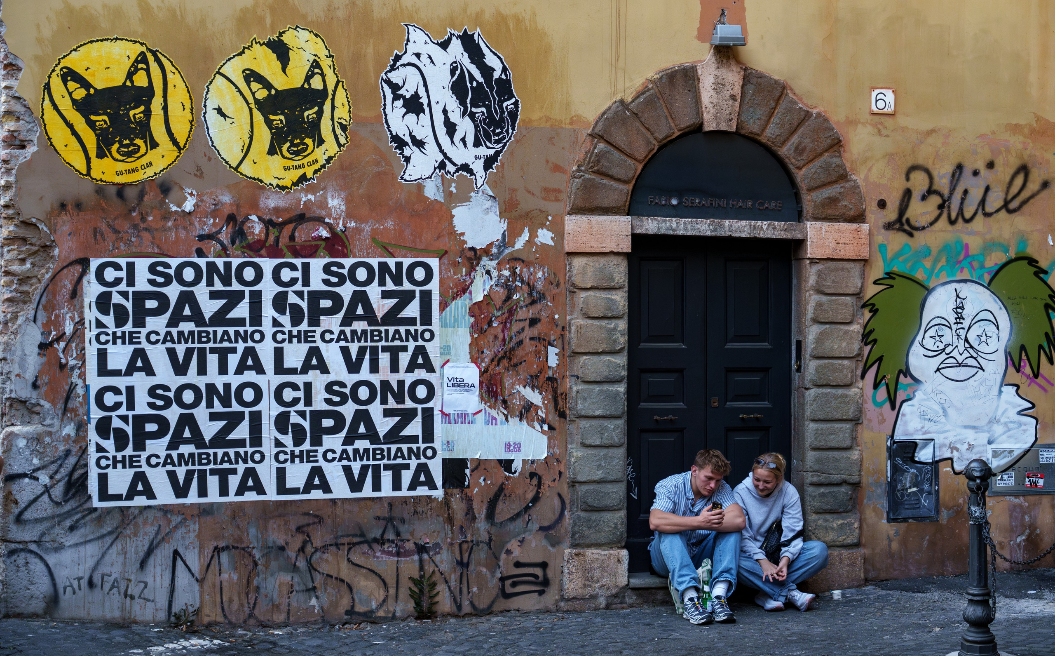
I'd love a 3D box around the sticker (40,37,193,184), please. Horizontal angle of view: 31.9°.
[{"bbox_3d":[-2.309,-1.223,10.414,0.849,0.829,0.010,0,0,-13],"label":"sticker"}]

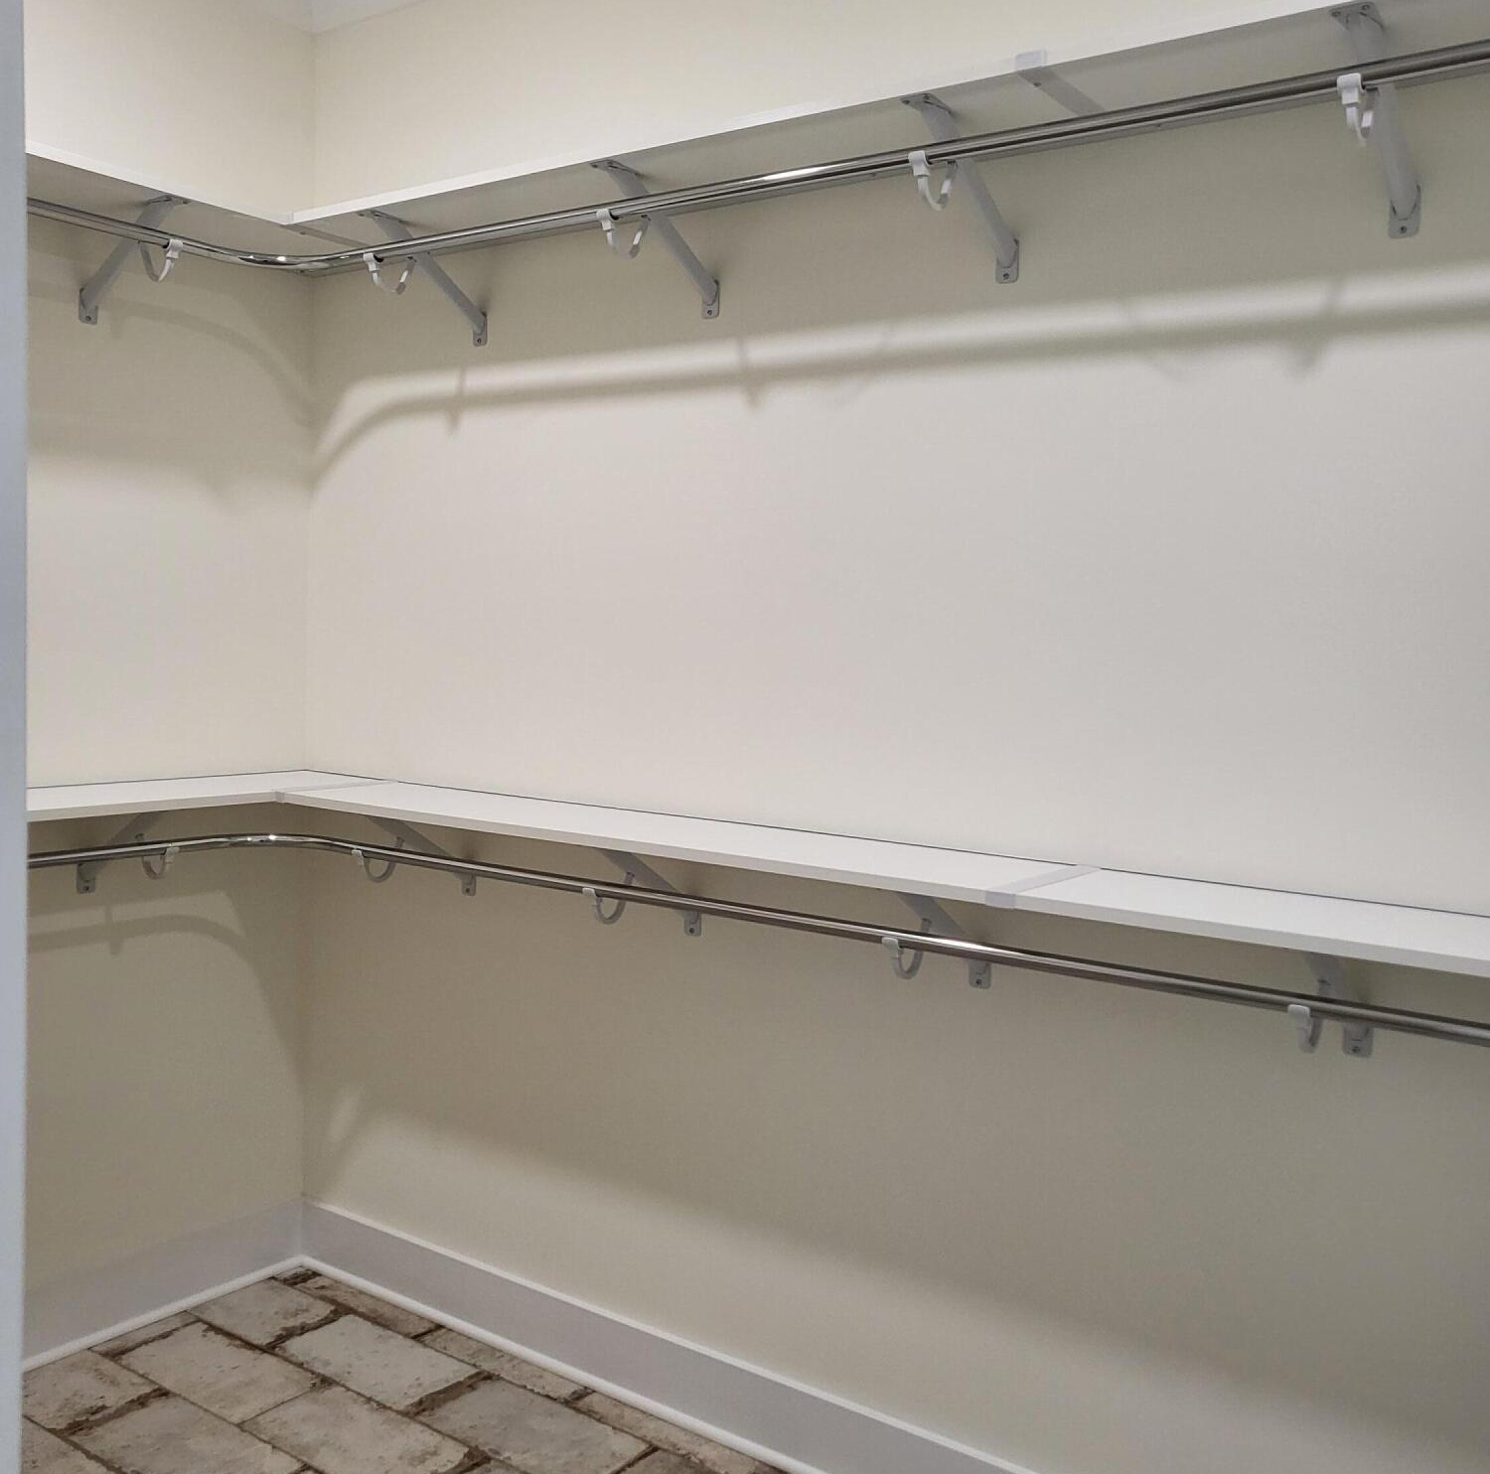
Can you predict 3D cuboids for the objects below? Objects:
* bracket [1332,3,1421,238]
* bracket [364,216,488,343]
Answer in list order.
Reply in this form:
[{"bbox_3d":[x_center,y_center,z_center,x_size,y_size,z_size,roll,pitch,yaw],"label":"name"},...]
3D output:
[{"bbox_3d":[0.759,-0.728,1.786,0.042,0.192,0.286,5,5,36],"label":"bracket"},{"bbox_3d":[-0.588,-0.840,2.761,0.042,0.190,0.286,5,5,36],"label":"bracket"}]

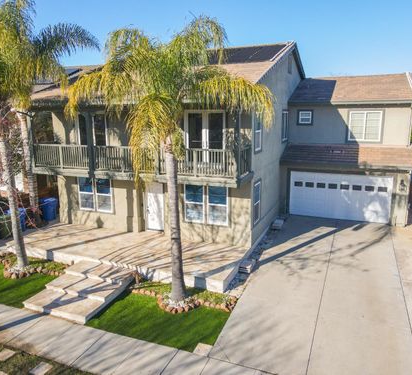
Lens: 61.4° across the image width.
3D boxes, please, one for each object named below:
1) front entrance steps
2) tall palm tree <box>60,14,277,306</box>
[{"bbox_3d":[-3.906,3.196,11.031,2.400,0.470,2.500,4,13,23],"label":"front entrance steps"},{"bbox_3d":[-0.944,-0.459,9.665,5.200,7.750,5.000,4,13,23],"label":"tall palm tree"}]

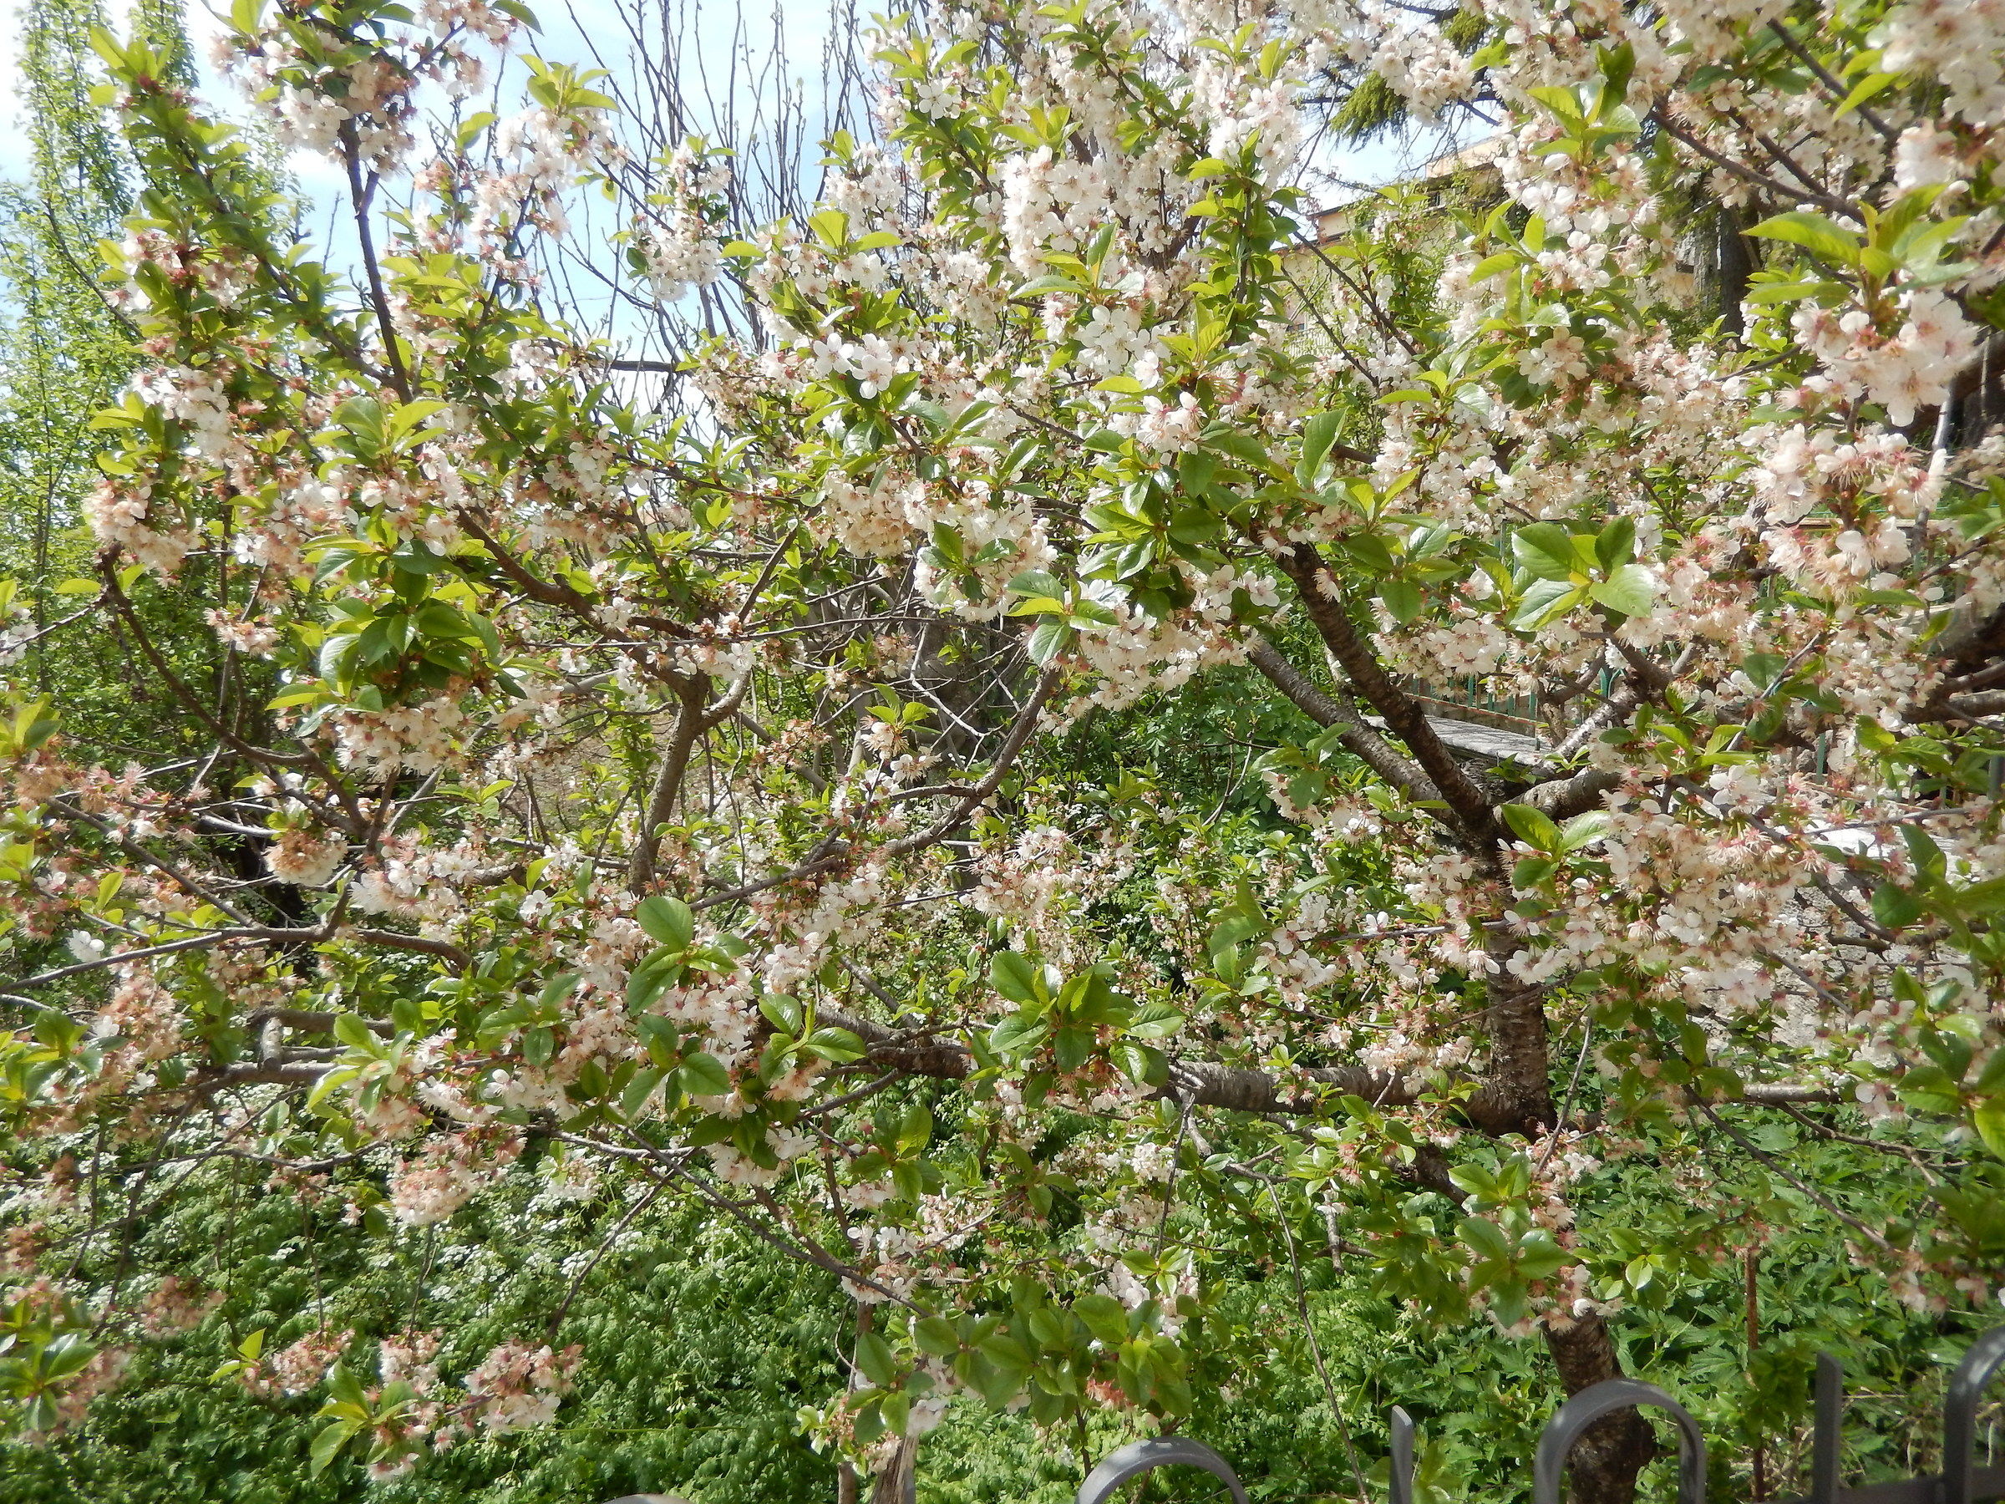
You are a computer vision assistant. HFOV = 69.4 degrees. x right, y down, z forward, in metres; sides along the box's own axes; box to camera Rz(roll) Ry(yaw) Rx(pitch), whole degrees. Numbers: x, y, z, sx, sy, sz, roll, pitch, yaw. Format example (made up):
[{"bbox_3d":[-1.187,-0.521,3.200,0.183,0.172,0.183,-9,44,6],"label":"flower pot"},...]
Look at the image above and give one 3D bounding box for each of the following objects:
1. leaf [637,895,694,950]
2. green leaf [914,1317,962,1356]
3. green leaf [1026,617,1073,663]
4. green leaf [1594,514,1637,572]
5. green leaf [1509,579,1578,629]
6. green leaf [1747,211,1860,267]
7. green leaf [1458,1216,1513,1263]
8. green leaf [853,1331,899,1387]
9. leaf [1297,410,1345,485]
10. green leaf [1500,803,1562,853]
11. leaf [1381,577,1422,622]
[{"bbox_3d":[-0.268,0.138,1.150,0.035,0.055,0.011,-47,20,-14],"label":"leaf"},{"bbox_3d":[-0.058,0.519,1.280,0.050,0.032,0.011,37,-21,-15],"label":"green leaf"},{"bbox_3d":[0.042,-0.092,1.220,0.026,0.050,0.011,38,-25,-1],"label":"green leaf"},{"bbox_3d":[0.480,-0.162,1.130,0.026,0.050,0.011,24,41,18],"label":"green leaf"},{"bbox_3d":[0.420,-0.114,1.120,0.065,0.028,0.014,-32,-6,5],"label":"green leaf"},{"bbox_3d":[0.443,-0.278,0.800,0.065,0.014,0.030,19,-24,11],"label":"green leaf"},{"bbox_3d":[0.425,0.432,1.280,0.059,0.029,0.011,39,-3,5],"label":"green leaf"},{"bbox_3d":[-0.110,0.532,1.270,0.028,0.054,0.011,-31,3,-16],"label":"green leaf"},{"bbox_3d":[0.266,-0.248,1.180,0.025,0.065,0.013,23,26,7],"label":"leaf"},{"bbox_3d":[0.457,0.066,1.250,0.067,0.028,0.011,37,10,-2],"label":"green leaf"},{"bbox_3d":[0.328,-0.123,1.180,0.033,0.048,0.011,-1,-37,16],"label":"leaf"}]

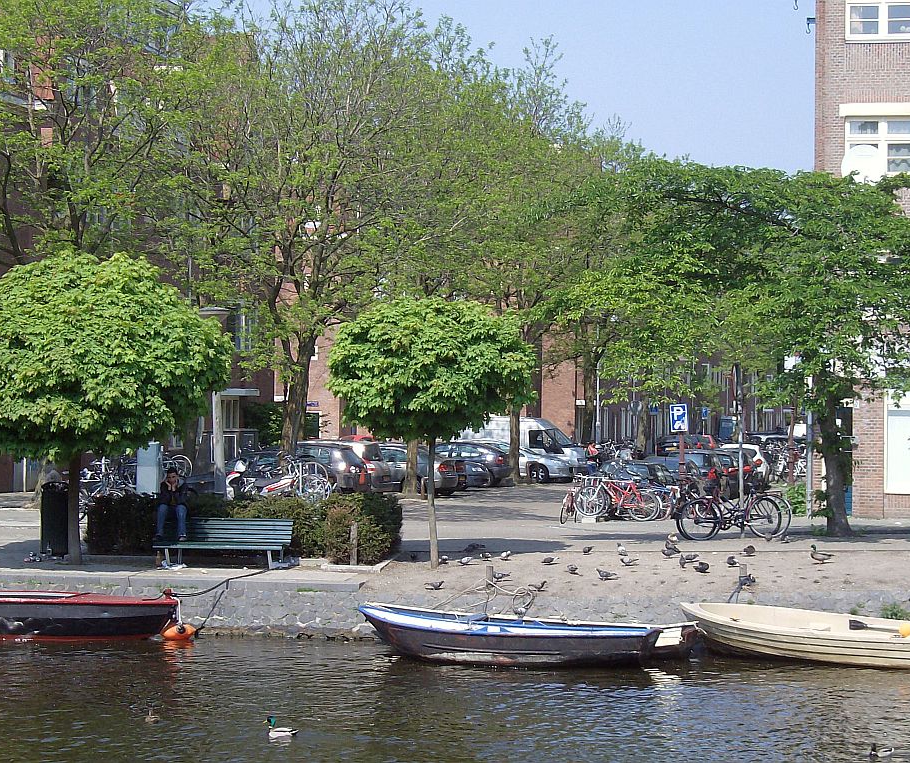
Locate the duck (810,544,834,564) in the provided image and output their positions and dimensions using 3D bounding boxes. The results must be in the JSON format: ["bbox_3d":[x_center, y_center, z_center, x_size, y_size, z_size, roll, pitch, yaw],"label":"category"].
[{"bbox_3d":[5.742,2.710,39.300,0.400,0.310,0.170,1,-1,-5],"label":"duck"}]

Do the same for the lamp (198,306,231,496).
[{"bbox_3d":[-4.601,0.657,48.500,0.620,4.200,0.620,1,-1,0],"label":"lamp"}]

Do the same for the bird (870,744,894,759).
[{"bbox_3d":[4.131,3.589,24.300,0.340,0.170,0.160,1,-1,-45],"label":"bird"}]

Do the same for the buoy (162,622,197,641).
[{"bbox_3d":[-3.844,3.502,35.000,0.500,0.270,0.420,0,-1,0],"label":"buoy"}]

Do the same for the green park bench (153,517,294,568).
[{"bbox_3d":[-3.534,2.473,38.300,2.000,0.770,0.620,0,-1,11],"label":"green park bench"}]

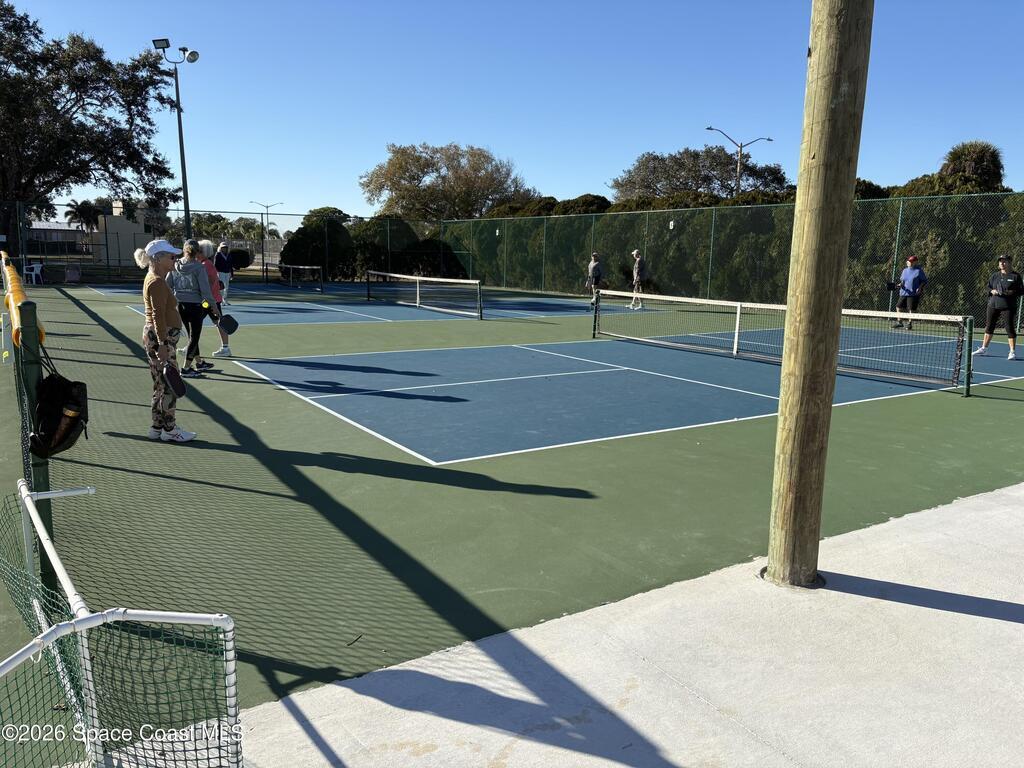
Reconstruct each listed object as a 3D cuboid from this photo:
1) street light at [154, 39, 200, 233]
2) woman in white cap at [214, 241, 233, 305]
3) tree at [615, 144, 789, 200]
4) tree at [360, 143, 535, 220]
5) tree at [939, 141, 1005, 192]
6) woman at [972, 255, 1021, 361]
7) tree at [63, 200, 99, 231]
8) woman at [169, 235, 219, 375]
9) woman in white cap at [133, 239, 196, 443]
[{"bbox_3d":[-13.831,-9.255,32.357,1.750,9.908,0.800,-5,12,-32],"label":"street light"},{"bbox_3d":[-7.845,-3.007,20.956,0.400,1.696,0.500,10,13,42],"label":"woman in white cap"},{"bbox_3d":[14.169,-13.254,59.176,13.500,9.674,12.500,3,10,10],"label":"tree"},{"bbox_3d":[-4.946,-13.511,59.193,13.300,9.480,12.500,0,10,-5],"label":"tree"},{"bbox_3d":[19.260,-6.894,32.453,2.800,6.427,2.800,7,11,29],"label":"tree"},{"bbox_3d":[8.154,-1.300,12.858,0.550,1.673,0.750,-6,12,-37],"label":"woman"},{"bbox_3d":[-34.060,-11.991,60.578,2.900,4.953,2.700,-5,11,-29],"label":"tree"},{"bbox_3d":[-4.026,-0.977,9.708,0.550,1.665,0.500,7,11,31],"label":"woman"},{"bbox_3d":[-2.849,-0.352,6.311,0.550,1.632,0.480,-4,11,-29],"label":"woman in white cap"}]

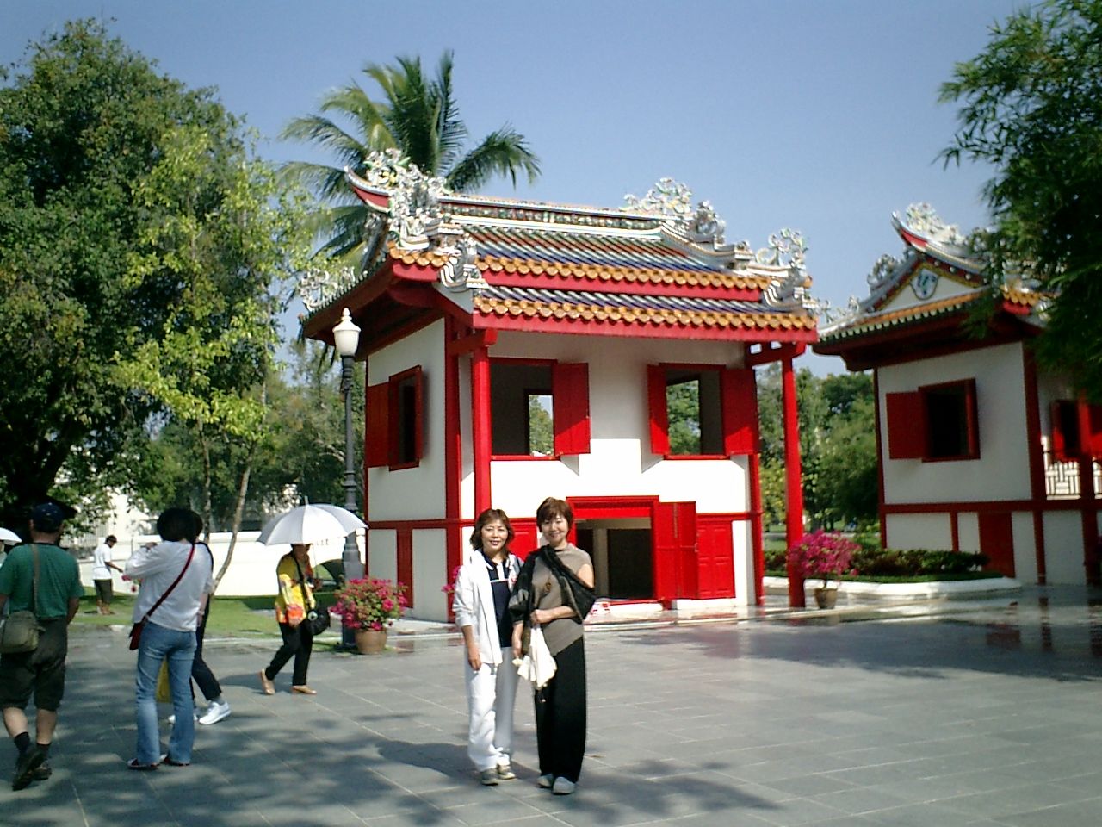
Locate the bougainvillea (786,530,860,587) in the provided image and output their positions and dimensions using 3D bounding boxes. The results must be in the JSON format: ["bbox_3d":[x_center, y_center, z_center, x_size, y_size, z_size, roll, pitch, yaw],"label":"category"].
[{"bbox_3d":[4.033,2.145,17.605,1.050,0.820,1.000,-2,-5,0],"label":"bougainvillea"}]

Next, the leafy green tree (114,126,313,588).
[{"bbox_3d":[-6.603,-0.871,23.016,3.700,9.100,3.500,1,-6,-25],"label":"leafy green tree"}]

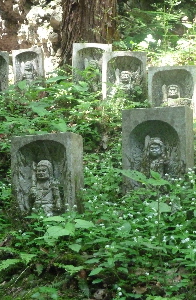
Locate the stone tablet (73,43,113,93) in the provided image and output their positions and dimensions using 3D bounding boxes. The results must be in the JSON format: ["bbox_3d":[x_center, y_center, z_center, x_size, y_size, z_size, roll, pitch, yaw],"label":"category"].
[{"bbox_3d":[-0.064,-0.848,7.874,0.420,0.560,0.180,0,-5,-4],"label":"stone tablet"}]

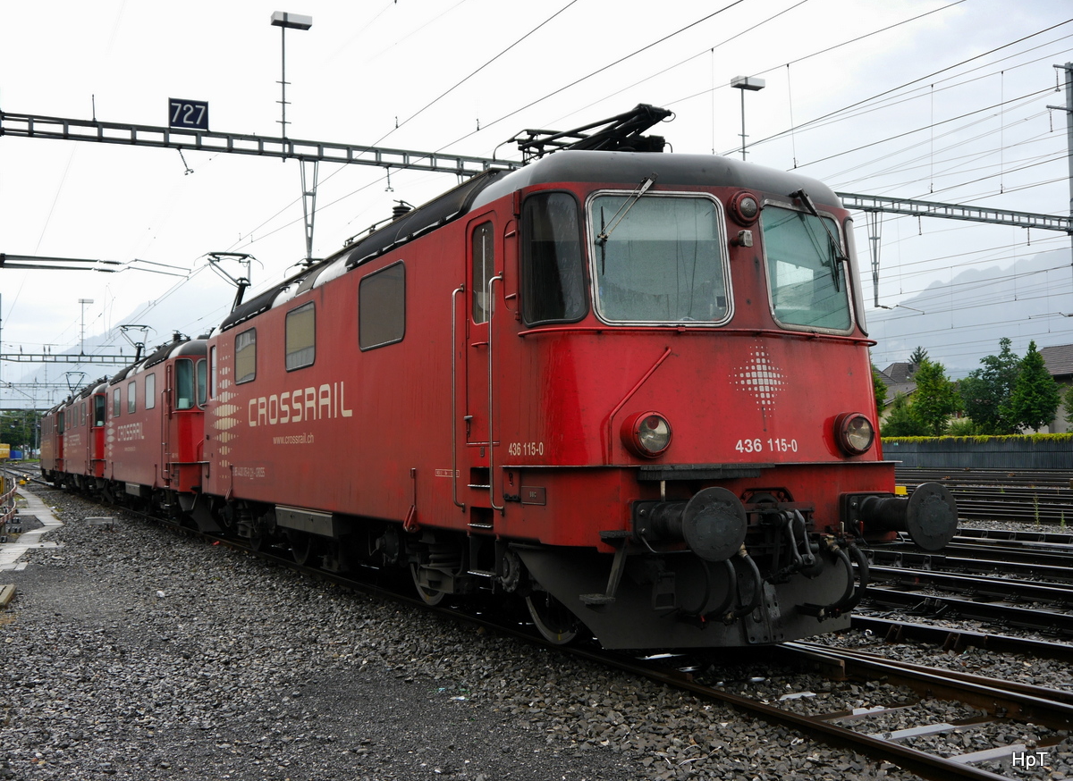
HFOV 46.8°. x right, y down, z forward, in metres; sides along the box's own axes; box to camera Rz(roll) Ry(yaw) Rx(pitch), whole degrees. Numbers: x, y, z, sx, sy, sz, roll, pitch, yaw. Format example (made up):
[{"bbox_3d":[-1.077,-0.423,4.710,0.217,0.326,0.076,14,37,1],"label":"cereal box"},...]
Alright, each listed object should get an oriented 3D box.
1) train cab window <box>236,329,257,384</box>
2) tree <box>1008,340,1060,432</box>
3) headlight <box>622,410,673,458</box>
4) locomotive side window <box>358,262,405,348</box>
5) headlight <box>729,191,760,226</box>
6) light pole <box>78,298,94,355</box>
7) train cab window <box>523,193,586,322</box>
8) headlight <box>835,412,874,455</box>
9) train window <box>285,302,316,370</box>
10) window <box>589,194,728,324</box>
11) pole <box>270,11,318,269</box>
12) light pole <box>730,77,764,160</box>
[{"bbox_3d":[-3.980,-0.453,16.965,0.060,0.710,1.347,1,-3,-25],"label":"train cab window"},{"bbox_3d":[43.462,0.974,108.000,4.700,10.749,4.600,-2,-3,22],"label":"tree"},{"bbox_3d":[0.754,0.306,8.357,0.290,0.300,0.190,1,-3,-25],"label":"headlight"},{"bbox_3d":[-1.456,-0.760,11.614,0.060,0.710,1.389,1,-3,-25],"label":"locomotive side window"},{"bbox_3d":[1.484,-1.289,8.848,0.250,0.250,0.150,1,-3,-25],"label":"headlight"},{"bbox_3d":[-26.534,-3.725,73.000,0.820,3.343,0.400,1,-3,-25],"label":"light pole"},{"bbox_3d":[0.110,-0.919,8.666,0.480,0.930,0.110,-1,-10,28],"label":"train cab window"},{"bbox_3d":[2.314,0.328,9.092,0.290,0.300,0.190,1,-3,-25],"label":"headlight"},{"bbox_3d":[-2.730,-0.605,14.315,0.060,0.710,1.362,1,-3,-25],"label":"train window"},{"bbox_3d":[0.865,-0.924,8.680,1.000,0.970,0.080,0,-12,-9],"label":"window"},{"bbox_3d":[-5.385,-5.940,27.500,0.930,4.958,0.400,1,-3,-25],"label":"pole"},{"bbox_3d":[5.554,-6.792,32.700,0.830,2.995,0.400,1,-3,-25],"label":"light pole"}]

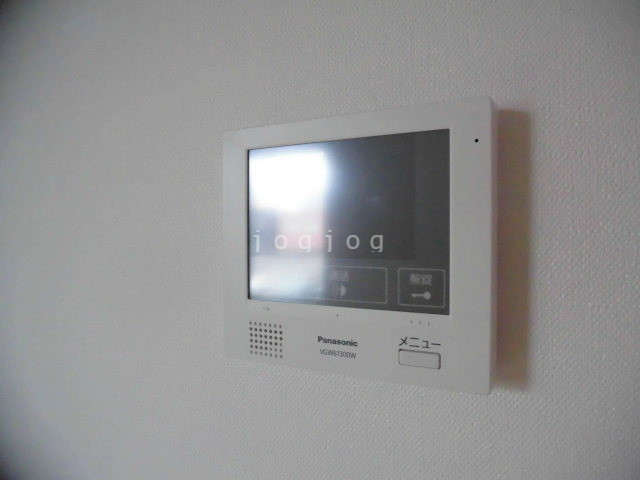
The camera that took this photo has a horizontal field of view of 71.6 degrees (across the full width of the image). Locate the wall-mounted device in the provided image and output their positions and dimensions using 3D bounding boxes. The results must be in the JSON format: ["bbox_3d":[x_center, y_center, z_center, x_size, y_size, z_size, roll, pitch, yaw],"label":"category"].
[{"bbox_3d":[0.016,0.003,0.276,0.170,0.153,0.025,0,1,26],"label":"wall-mounted device"}]

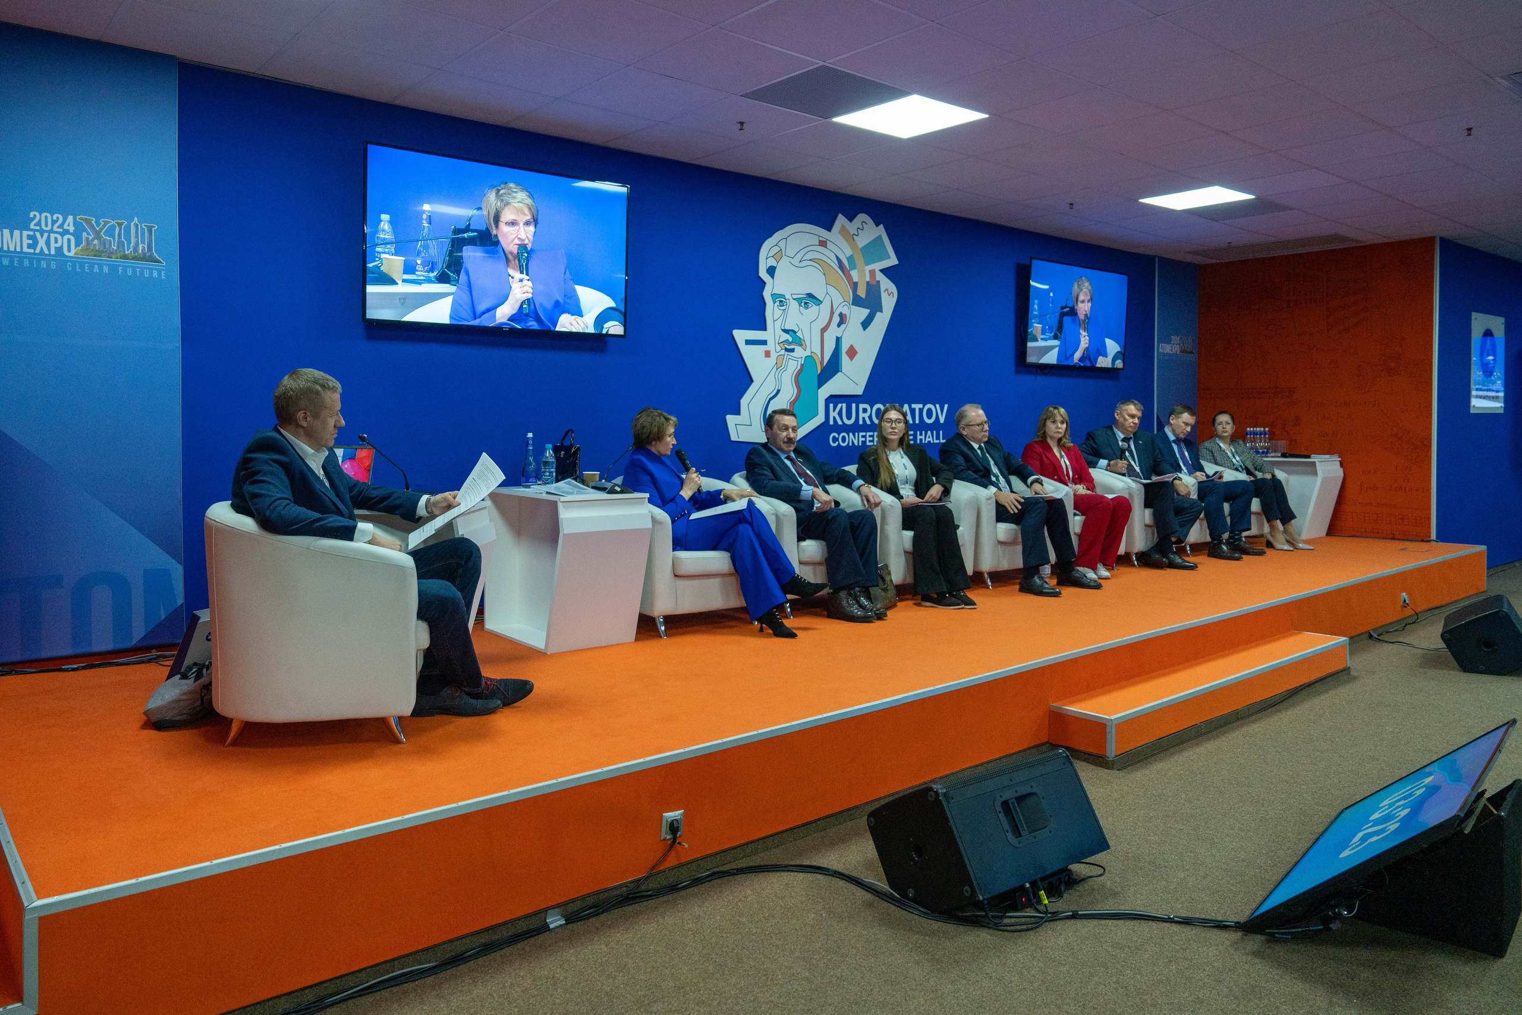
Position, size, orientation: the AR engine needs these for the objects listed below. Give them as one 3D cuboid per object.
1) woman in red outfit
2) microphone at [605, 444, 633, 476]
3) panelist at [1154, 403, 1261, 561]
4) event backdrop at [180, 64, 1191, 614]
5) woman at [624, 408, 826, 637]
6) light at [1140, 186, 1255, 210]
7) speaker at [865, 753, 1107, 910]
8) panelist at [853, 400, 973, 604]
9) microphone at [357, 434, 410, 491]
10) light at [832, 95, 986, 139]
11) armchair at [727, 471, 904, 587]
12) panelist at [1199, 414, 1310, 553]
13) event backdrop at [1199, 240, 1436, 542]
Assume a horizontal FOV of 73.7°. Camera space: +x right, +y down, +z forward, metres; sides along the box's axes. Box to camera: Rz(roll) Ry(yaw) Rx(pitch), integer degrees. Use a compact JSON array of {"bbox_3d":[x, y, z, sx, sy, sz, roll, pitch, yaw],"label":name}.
[{"bbox_3d":[2.124,-0.128,6.923,0.500,1.110,0.880,-1,4,-25],"label":"woman in red outfit"},{"bbox_3d":[-0.701,-0.218,5.058,0.190,0.190,0.050,-2,3,-34],"label":"microphone"},{"bbox_3d":[3.444,-0.224,7.932,0.560,1.140,0.880,-2,4,-33],"label":"panelist"},{"bbox_3d":[0.773,-0.894,7.282,8.715,2.600,0.100,-2,3,-40],"label":"event backdrop"},{"bbox_3d":[-0.188,0.042,5.011,1.000,1.080,0.560,3,4,33],"label":"woman"},{"bbox_3d":[3.076,-2.173,7.154,0.595,0.025,0.595,-3,4,-40],"label":"light"},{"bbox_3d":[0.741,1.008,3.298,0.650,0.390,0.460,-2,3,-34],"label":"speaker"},{"bbox_3d":[0.946,-0.056,6.075,0.560,1.160,0.920,-2,4,-39],"label":"panelist"},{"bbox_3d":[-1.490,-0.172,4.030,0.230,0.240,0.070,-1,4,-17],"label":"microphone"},{"bbox_3d":[0.771,-2.017,5.234,0.595,0.025,0.595,-3,4,-40],"label":"light"},{"bbox_3d":[0.187,0.177,5.724,0.800,0.750,0.750,-2,4,-39],"label":"armchair"},{"bbox_3d":[4.120,-0.269,8.639,0.560,1.150,0.950,-2,4,-39],"label":"panelist"},{"bbox_3d":[5.049,-1.064,9.400,0.080,2.580,2.110,-3,4,-40],"label":"event backdrop"}]

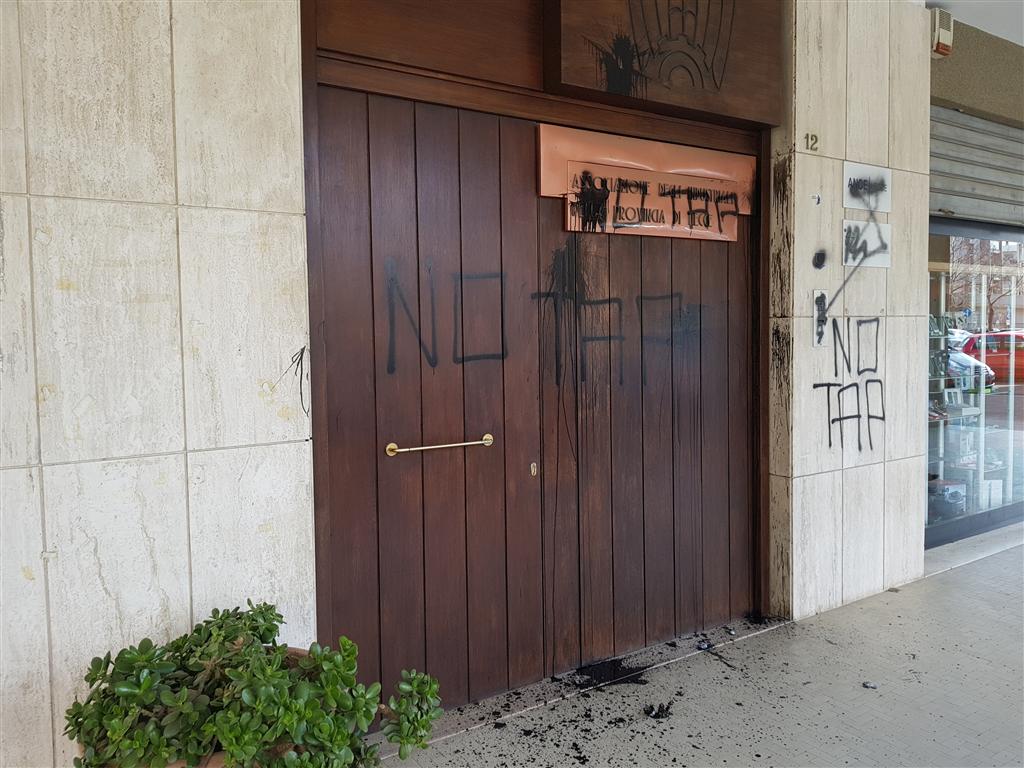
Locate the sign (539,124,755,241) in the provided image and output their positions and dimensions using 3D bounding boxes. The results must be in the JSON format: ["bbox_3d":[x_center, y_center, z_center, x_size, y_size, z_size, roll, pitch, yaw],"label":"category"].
[{"bbox_3d":[0.707,-0.946,3.740,1.377,0.455,0.030,-3,4,-32],"label":"sign"}]

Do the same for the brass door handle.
[{"bbox_3d":[-0.275,0.254,3.163,0.493,0.053,0.058,-3,4,-32],"label":"brass door handle"}]

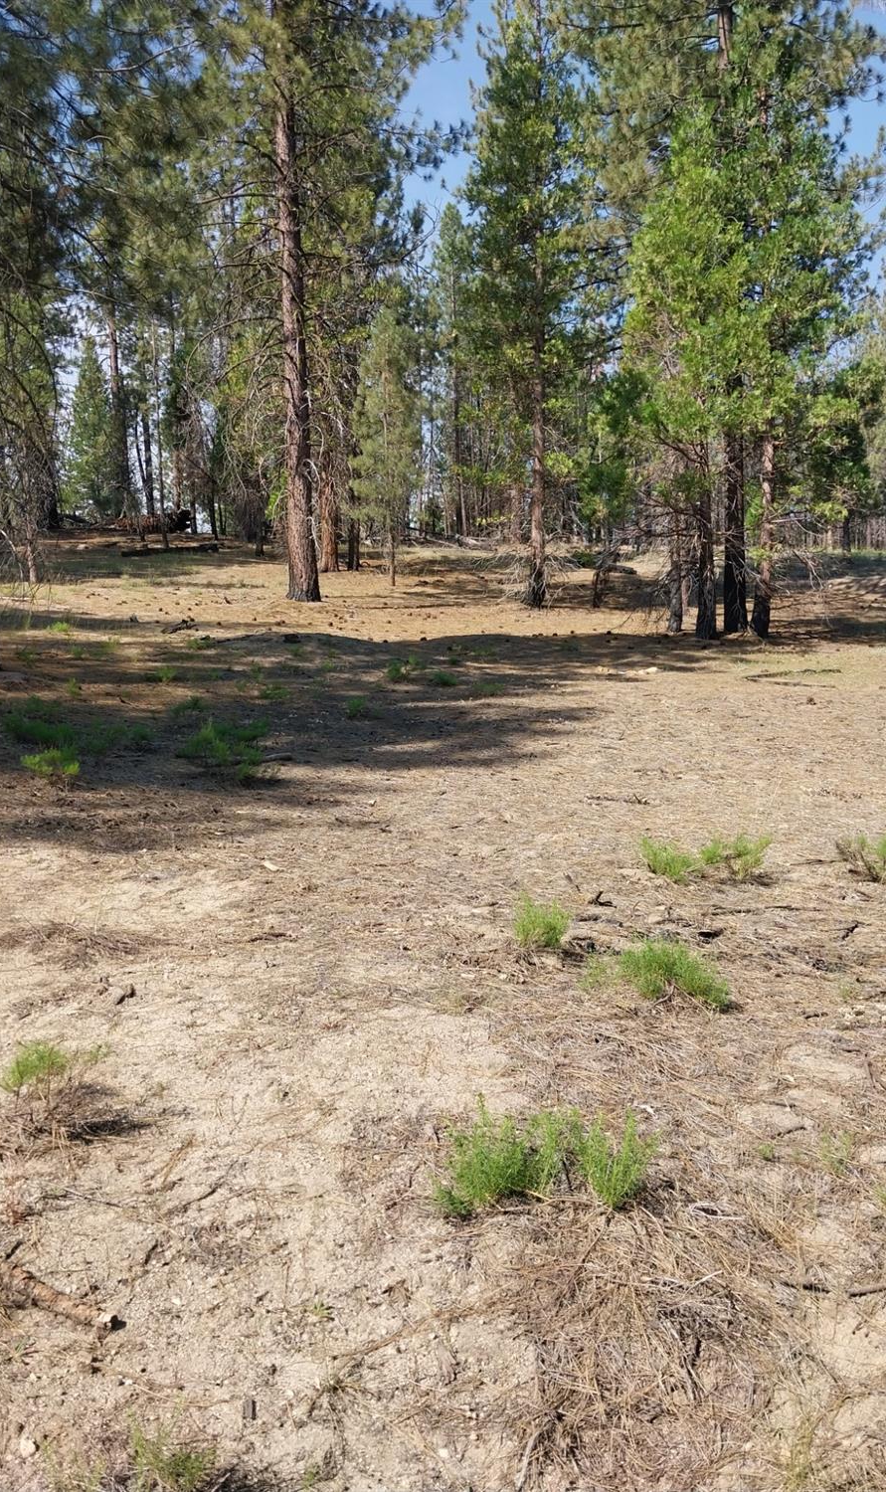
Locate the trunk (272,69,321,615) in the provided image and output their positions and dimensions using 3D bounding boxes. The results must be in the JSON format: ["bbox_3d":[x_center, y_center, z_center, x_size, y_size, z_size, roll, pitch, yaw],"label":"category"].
[{"bbox_3d":[-2.962,-7.863,21.786,0.680,9.958,0.680,-1,8,0],"label":"trunk"}]

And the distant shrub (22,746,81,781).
[{"bbox_3d":[-2.625,0.121,7.500,0.380,0.190,0.330,-4,9,-19],"label":"distant shrub"}]

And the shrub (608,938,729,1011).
[{"bbox_3d":[0.801,0.797,3.900,0.400,0.190,0.340,1,9,12],"label":"shrub"}]

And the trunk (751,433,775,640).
[{"bbox_3d":[4.631,-3.029,16.192,0.320,2.900,0.320,-1,8,0],"label":"trunk"}]

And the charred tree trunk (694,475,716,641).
[{"bbox_3d":[4.096,-2.940,17.500,0.340,2.650,0.340,1,9,13],"label":"charred tree trunk"}]

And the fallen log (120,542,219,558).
[{"bbox_3d":[-9.269,-6.640,38.000,3.450,0.340,0.380,-4,9,-19],"label":"fallen log"}]

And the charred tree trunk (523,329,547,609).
[{"bbox_3d":[1.717,-5.197,21.134,0.400,5.104,0.400,-1,8,0],"label":"charred tree trunk"}]

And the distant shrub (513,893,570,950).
[{"bbox_3d":[0.396,0.704,4.500,0.220,0.190,0.190,-1,8,0],"label":"distant shrub"}]

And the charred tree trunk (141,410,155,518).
[{"bbox_3d":[-9.474,-9.137,36.000,0.380,3.500,0.360,-3,9,-14],"label":"charred tree trunk"}]

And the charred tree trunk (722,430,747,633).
[{"bbox_3d":[4.394,-3.211,16.787,0.360,2.970,0.360,-1,8,0],"label":"charred tree trunk"}]

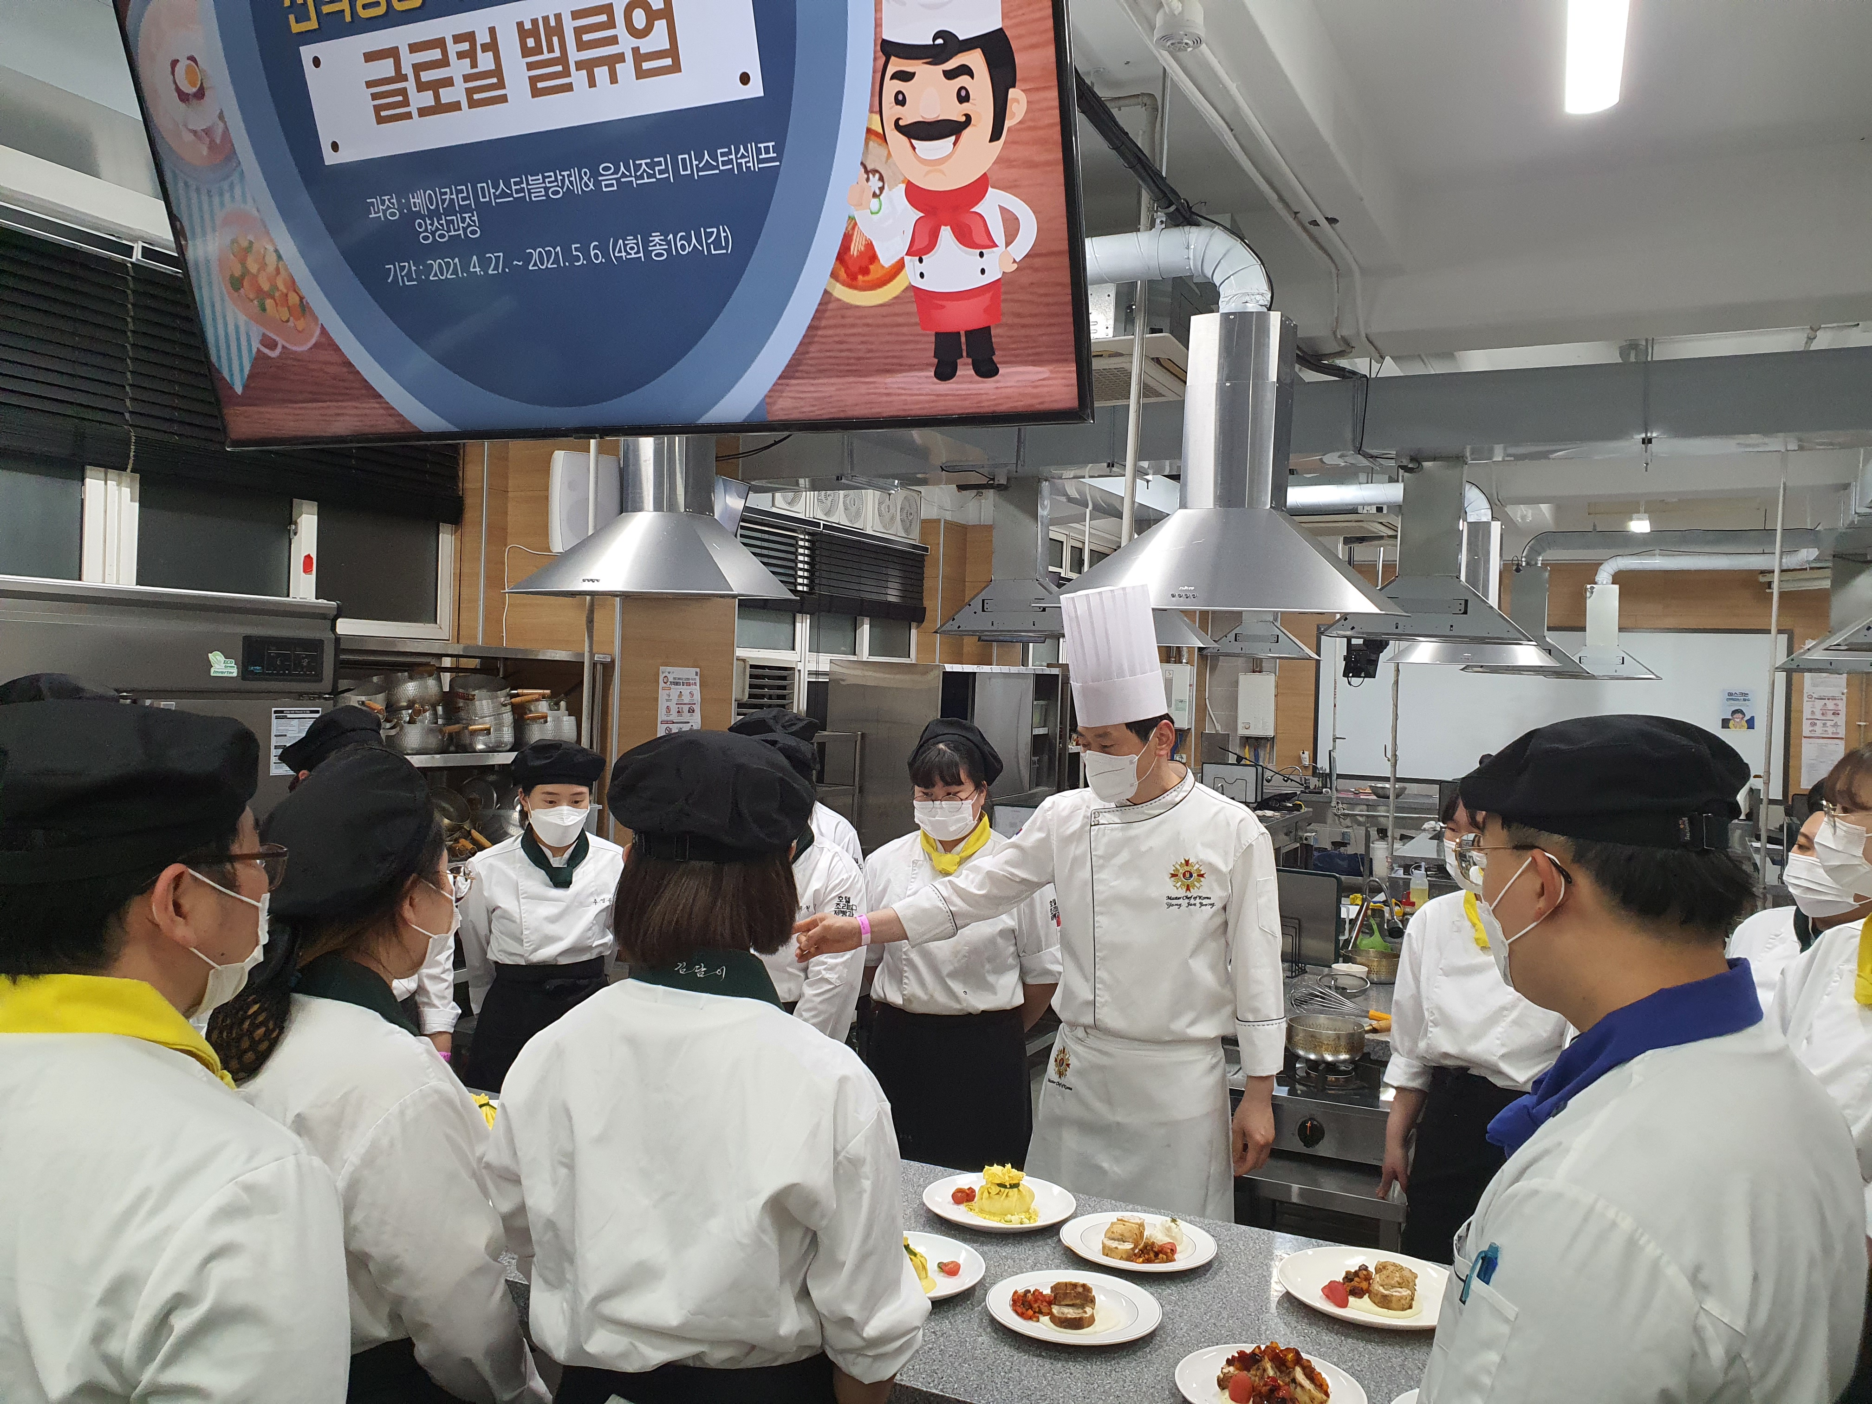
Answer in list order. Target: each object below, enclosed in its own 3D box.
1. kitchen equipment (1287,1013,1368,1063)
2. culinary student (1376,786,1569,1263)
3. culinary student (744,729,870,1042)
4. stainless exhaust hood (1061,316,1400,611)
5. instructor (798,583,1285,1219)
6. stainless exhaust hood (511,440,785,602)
[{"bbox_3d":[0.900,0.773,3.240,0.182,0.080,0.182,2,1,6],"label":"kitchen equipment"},{"bbox_3d":[1.088,0.916,2.750,0.500,1.610,0.340,3,1,29],"label":"culinary student"},{"bbox_3d":[-0.389,0.853,3.180,0.520,1.610,0.400,3,1,43],"label":"culinary student"},{"bbox_3d":[0.747,-0.612,3.659,0.900,0.770,0.390,3,1,28],"label":"stainless exhaust hood"},{"bbox_3d":[0.223,0.729,2.660,0.820,1.920,0.580,2,1,16],"label":"instructor"},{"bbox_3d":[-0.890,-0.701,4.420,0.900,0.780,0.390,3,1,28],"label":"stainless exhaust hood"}]

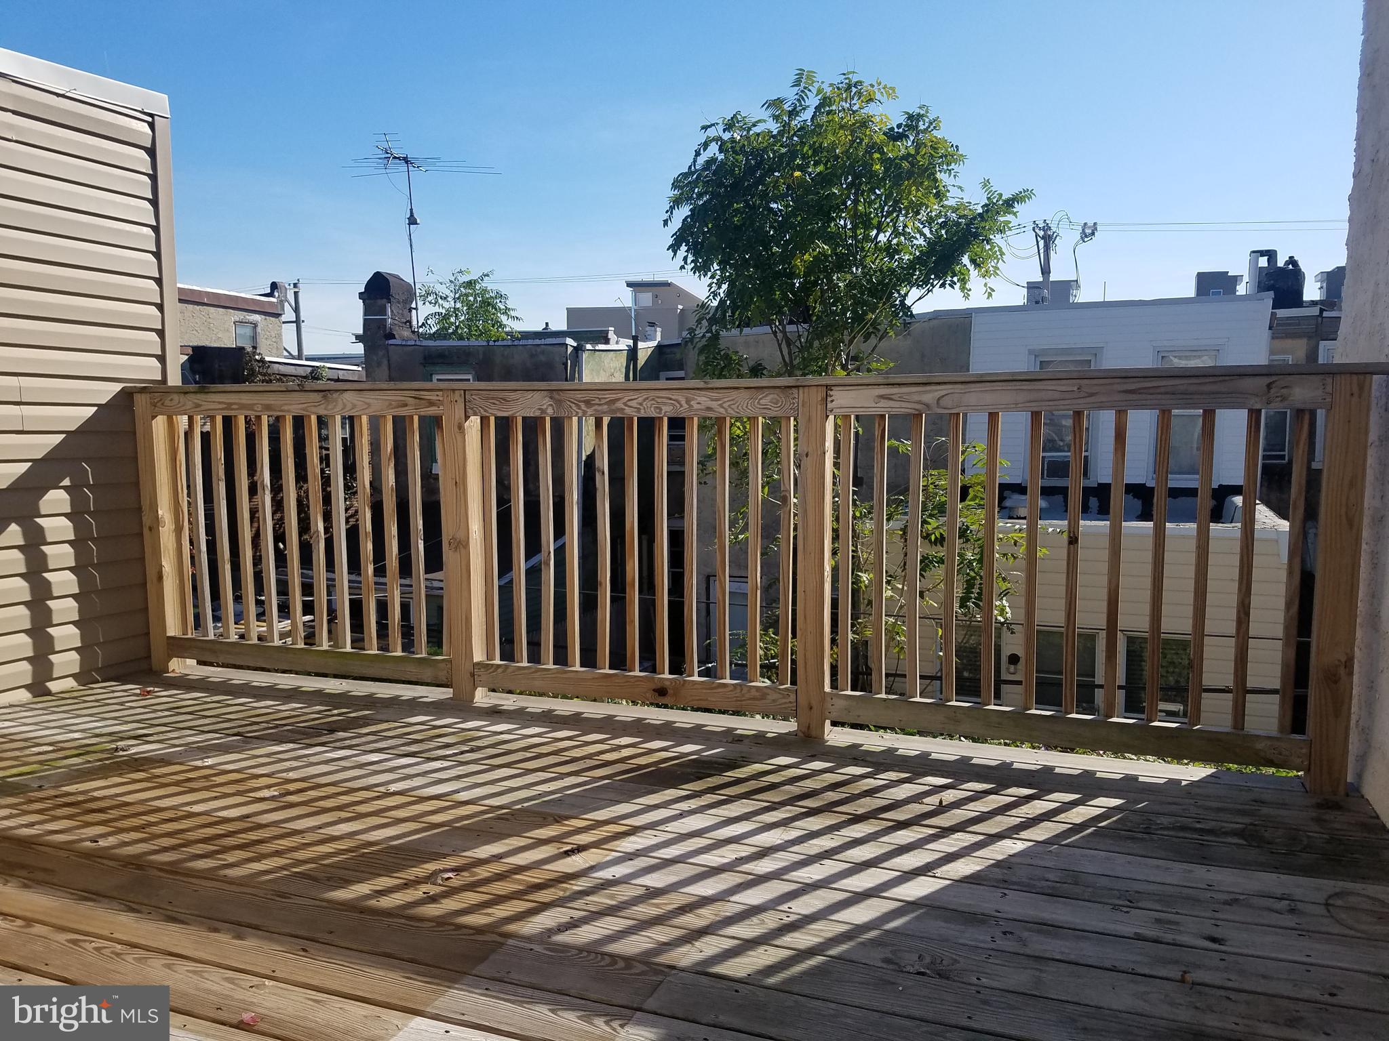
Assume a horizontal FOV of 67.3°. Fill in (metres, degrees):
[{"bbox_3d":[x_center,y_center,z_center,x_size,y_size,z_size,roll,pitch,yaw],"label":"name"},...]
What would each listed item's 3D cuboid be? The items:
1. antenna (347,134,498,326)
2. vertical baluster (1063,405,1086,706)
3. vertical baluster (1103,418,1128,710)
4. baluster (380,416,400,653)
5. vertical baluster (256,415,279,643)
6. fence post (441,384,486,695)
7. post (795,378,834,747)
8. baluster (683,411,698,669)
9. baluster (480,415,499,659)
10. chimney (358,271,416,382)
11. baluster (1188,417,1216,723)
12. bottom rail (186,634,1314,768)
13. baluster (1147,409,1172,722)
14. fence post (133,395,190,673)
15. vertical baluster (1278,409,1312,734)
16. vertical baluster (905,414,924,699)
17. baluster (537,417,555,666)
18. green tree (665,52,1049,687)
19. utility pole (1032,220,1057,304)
[{"bbox_3d":[-4.429,-4.633,17.000,2.400,3.320,1.600,1,6,12],"label":"antenna"},{"bbox_3d":[1.117,0.128,3.076,0.036,0.950,0.036,2,7,20],"label":"vertical baluster"},{"bbox_3d":[1.224,0.132,3.037,0.036,0.950,0.036,2,7,20],"label":"vertical baluster"},{"bbox_3d":[-1.135,0.056,3.902,0.036,0.950,0.036,2,7,20],"label":"baluster"},{"bbox_3d":[-1.651,0.037,4.036,0.034,0.944,0.034,2,7,21],"label":"vertical baluster"},{"bbox_3d":[-0.812,0.095,3.716,0.089,1.112,0.089,2,7,21],"label":"fence post"},{"bbox_3d":[0.380,0.133,3.269,0.089,1.112,0.089,2,7,21],"label":"post"},{"bbox_3d":[-0.014,0.089,3.423,0.034,0.944,0.034,2,7,21],"label":"baluster"},{"bbox_3d":[-0.735,0.069,3.755,0.036,0.950,0.036,2,7,20],"label":"baluster"},{"bbox_3d":[-5.077,-3.166,17.297,0.521,1.776,0.680,2,7,21],"label":"chimney"},{"bbox_3d":[1.407,0.134,2.892,0.034,0.944,0.034,2,7,21],"label":"baluster"},{"bbox_3d":[-0.231,0.565,3.522,4.044,0.088,0.038,2,7,21],"label":"bottom rail"},{"bbox_3d":[1.334,0.135,2.997,0.036,0.950,0.036,2,7,20],"label":"baluster"},{"bbox_3d":[-2.159,0.053,4.220,0.089,1.112,0.089,2,7,21],"label":"fence post"},{"bbox_3d":[1.657,0.145,2.878,0.036,0.950,0.036,2,7,20],"label":"vertical baluster"},{"bbox_3d":[0.683,0.114,3.236,0.036,0.950,0.036,2,7,20],"label":"vertical baluster"},{"bbox_3d":[-0.523,0.076,3.678,0.036,0.950,0.036,2,7,20],"label":"baluster"},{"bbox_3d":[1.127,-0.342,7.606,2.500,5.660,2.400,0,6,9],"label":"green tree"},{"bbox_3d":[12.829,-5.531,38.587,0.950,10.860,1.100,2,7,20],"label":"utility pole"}]

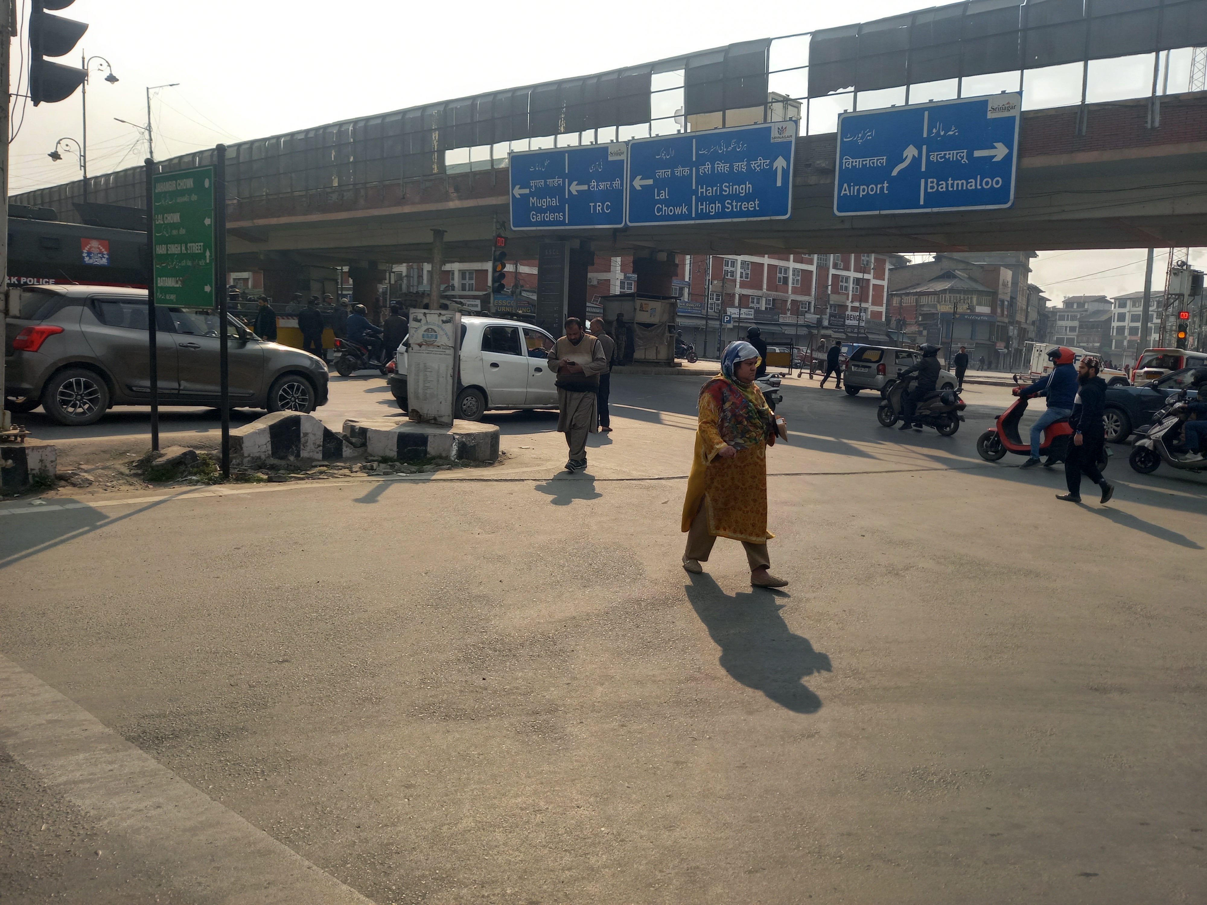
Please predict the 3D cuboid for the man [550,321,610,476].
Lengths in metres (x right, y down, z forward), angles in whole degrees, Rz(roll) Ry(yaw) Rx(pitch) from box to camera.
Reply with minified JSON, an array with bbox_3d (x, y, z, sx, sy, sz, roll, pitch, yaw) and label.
[{"bbox_3d":[-0.267,-0.639,9.600,0.600,1.680,0.450,3,7,4],"label":"man"}]

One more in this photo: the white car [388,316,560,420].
[{"bbox_3d":[-1.698,-1.443,15.009,1.525,1.560,3.565,11,11,43],"label":"white car"}]

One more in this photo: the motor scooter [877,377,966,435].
[{"bbox_3d":[6.191,-0.953,16.950,1.760,1.120,0.680,11,11,41],"label":"motor scooter"}]

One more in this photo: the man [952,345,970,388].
[{"bbox_3d":[14.100,-3.347,34.300,0.540,1.700,0.360,5,7,24],"label":"man"}]

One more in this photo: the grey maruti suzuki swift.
[{"bbox_3d":[-5.180,-1.160,10.430,1.735,1.530,3.840,7,7,38],"label":"grey maruti suzuki swift"}]

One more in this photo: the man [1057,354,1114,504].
[{"bbox_3d":[5.597,-0.286,10.150,0.600,1.700,0.460,5,8,15],"label":"man"}]

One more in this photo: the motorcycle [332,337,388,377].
[{"bbox_3d":[-5.460,-2.320,19.900,0.680,1.130,1.800,6,8,31],"label":"motorcycle"}]

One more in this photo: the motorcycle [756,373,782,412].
[{"bbox_3d":[3.026,-1.405,18.337,0.680,1.120,1.780,-2,10,-35],"label":"motorcycle"}]

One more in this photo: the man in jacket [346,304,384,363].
[{"bbox_3d":[-5.449,-2.706,20.000,0.580,1.300,0.820,7,9,32],"label":"man in jacket"}]

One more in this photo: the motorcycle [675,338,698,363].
[{"bbox_3d":[4.016,-5.184,45.000,2.020,1.100,0.750,6,8,32],"label":"motorcycle"}]

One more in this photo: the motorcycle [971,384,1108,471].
[{"bbox_3d":[6.280,-0.380,12.350,1.850,1.170,0.700,8,9,43],"label":"motorcycle"}]

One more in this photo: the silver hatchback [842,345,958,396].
[{"bbox_3d":[9.074,-2.431,26.689,3.600,1.460,1.475,-2,10,-33],"label":"silver hatchback"}]

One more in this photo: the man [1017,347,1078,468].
[{"bbox_3d":[6.440,-0.670,12.650,0.850,1.680,0.600,6,8,21],"label":"man"}]

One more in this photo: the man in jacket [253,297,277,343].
[{"bbox_3d":[-7.800,-2.770,20.100,0.540,1.700,0.400,7,8,35],"label":"man in jacket"}]

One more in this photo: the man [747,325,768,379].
[{"bbox_3d":[2.863,-1.671,16.700,0.560,1.450,0.750,-3,9,-38],"label":"man"}]

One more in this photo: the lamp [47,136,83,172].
[{"bbox_3d":[-16.663,-9.215,27.000,1.000,1.060,0.420,-2,8,-32],"label":"lamp"}]

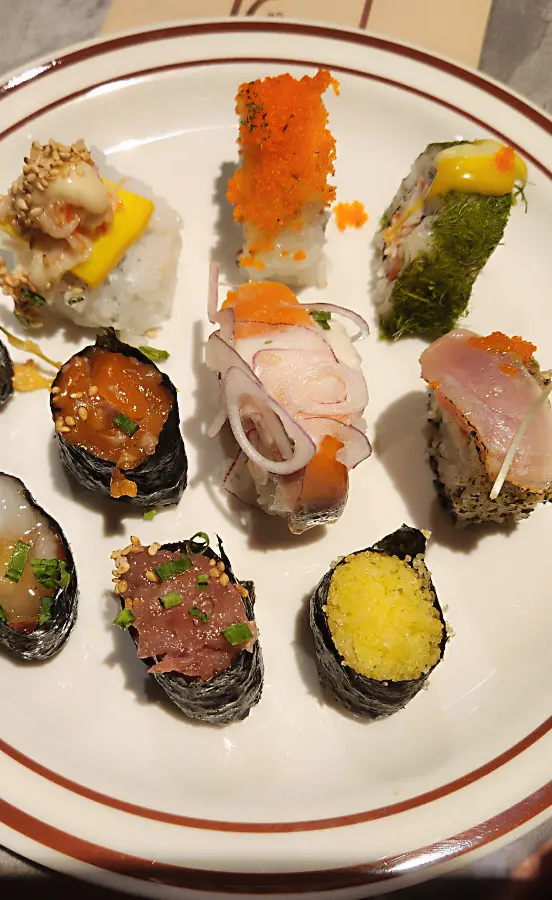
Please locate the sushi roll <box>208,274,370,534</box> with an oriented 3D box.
[{"bbox_3d":[0.002,-0.012,0.224,0.035,0.037,0.056,-8,70,-6],"label":"sushi roll"}]

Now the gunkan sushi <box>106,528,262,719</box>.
[{"bbox_3d":[-0.020,0.046,0.202,0.028,0.034,0.045,-30,74,-13],"label":"gunkan sushi"}]

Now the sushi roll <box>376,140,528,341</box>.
[{"bbox_3d":[0.051,-0.064,0.245,0.031,0.039,0.047,24,70,6],"label":"sushi roll"}]

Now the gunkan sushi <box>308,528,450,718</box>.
[{"bbox_3d":[0.026,0.047,0.206,0.029,0.031,0.038,-8,70,-6],"label":"gunkan sushi"}]

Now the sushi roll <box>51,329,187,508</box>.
[{"bbox_3d":[-0.042,-0.007,0.222,0.031,0.033,0.037,-36,75,-15],"label":"sushi roll"}]

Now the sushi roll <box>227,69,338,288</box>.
[{"bbox_3d":[0.002,-0.084,0.252,0.028,0.035,0.054,0,69,-3],"label":"sushi roll"}]

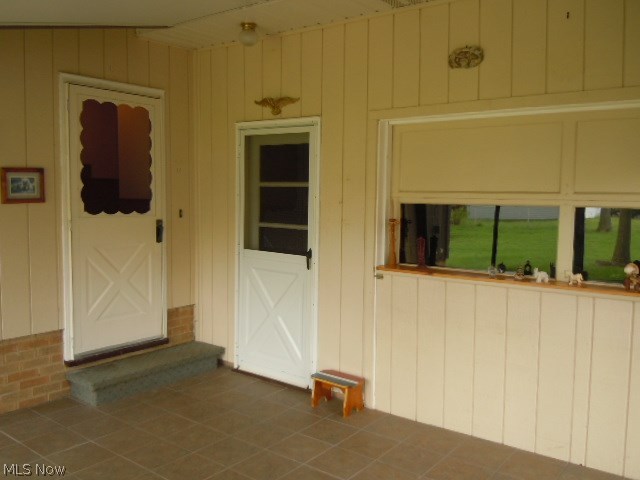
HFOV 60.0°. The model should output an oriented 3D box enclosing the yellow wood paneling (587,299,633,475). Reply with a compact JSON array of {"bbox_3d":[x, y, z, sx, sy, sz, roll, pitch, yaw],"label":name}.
[{"bbox_3d":[1.646,0.835,3.153,0.196,0.988,0.020,4,5,36],"label":"yellow wood paneling"}]

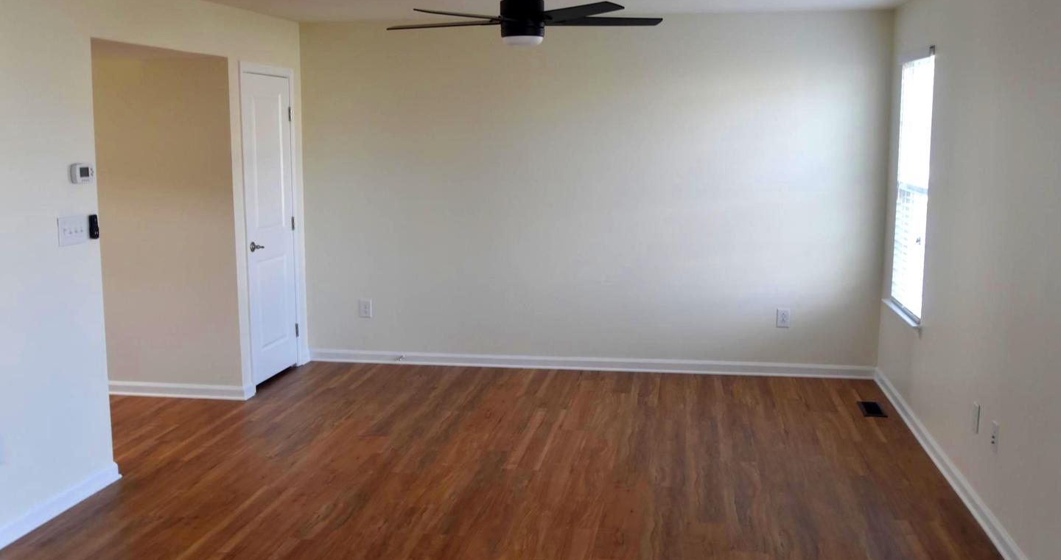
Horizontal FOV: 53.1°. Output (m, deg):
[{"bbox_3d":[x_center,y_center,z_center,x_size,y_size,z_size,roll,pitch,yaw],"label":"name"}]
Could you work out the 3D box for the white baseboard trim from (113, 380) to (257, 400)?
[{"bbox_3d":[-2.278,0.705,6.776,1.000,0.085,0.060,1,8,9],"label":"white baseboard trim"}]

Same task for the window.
[{"bbox_3d":[2.234,-0.563,6.146,0.090,1.490,0.940,1,8,9],"label":"window"}]

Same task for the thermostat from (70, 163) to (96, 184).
[{"bbox_3d":[-2.043,-0.484,4.830,0.031,0.088,0.122,1,8,9],"label":"thermostat"}]

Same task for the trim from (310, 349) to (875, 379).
[{"bbox_3d":[0.363,0.595,7.518,4.000,0.085,0.020,1,8,9],"label":"trim"}]

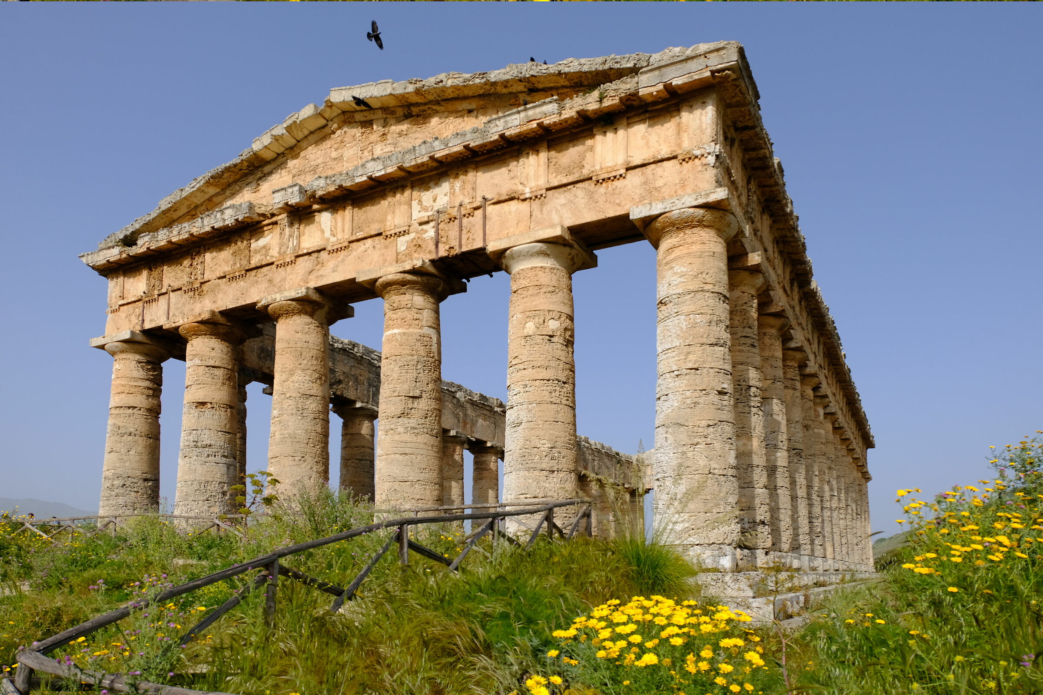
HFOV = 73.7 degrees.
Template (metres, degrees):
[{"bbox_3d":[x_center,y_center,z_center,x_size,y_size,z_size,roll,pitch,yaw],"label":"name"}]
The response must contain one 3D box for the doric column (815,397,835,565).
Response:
[{"bbox_3d":[14.898,6.734,36.022,2.250,8.760,2.250,-5,-11,28],"label":"doric column"}]

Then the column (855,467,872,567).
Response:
[{"bbox_3d":[28.962,14.809,60.284,2.250,8.610,2.250,-5,-11,28],"label":"column"}]

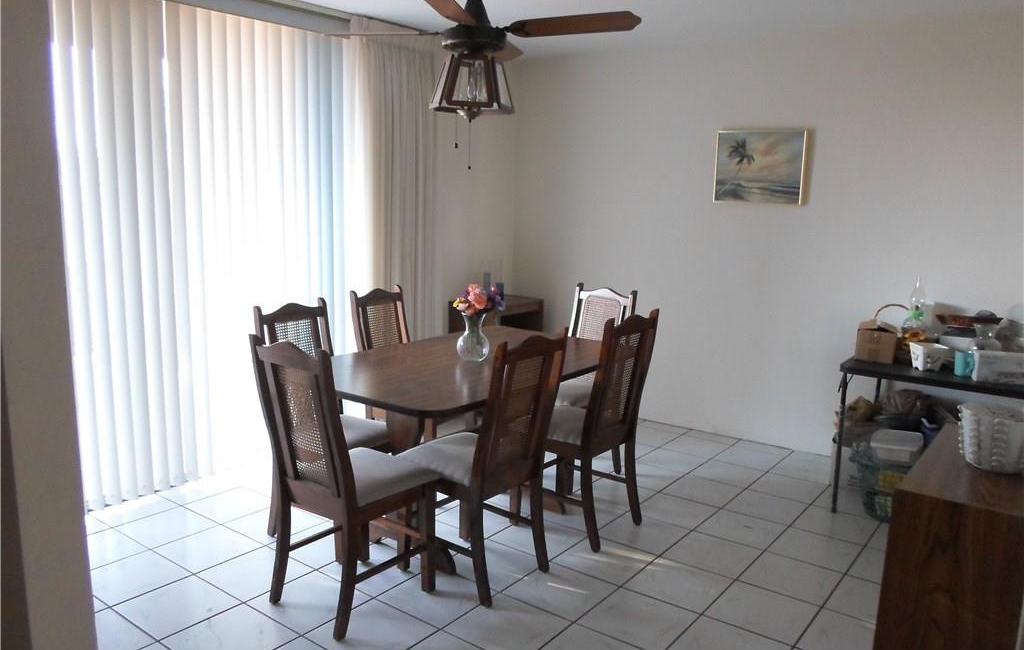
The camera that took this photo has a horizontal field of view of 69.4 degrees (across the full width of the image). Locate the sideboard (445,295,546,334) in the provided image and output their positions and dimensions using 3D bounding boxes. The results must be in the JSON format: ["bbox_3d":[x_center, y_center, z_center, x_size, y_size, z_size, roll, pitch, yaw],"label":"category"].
[{"bbox_3d":[-0.089,0.200,5.287,0.400,0.748,0.574,8,12,37],"label":"sideboard"}]

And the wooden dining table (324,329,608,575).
[{"bbox_3d":[-0.182,0.518,3.291,0.961,0.758,1.545,8,12,37],"label":"wooden dining table"}]

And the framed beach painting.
[{"bbox_3d":[1.445,-0.927,4.328,0.535,0.436,0.029,8,12,37],"label":"framed beach painting"}]

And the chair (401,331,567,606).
[{"bbox_3d":[-0.116,0.482,2.812,0.512,0.987,0.417,8,12,37],"label":"chair"}]

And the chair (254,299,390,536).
[{"bbox_3d":[-0.763,0.416,3.116,0.512,0.987,0.417,7,11,33],"label":"chair"}]

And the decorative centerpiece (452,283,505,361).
[{"bbox_3d":[-0.145,-0.006,3.182,0.216,0.318,0.190,1,9,-3],"label":"decorative centerpiece"}]

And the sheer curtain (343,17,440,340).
[{"bbox_3d":[-0.723,-0.564,4.531,0.112,2.444,0.754,8,12,37],"label":"sheer curtain"}]

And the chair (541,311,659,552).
[{"bbox_3d":[0.315,0.418,3.265,0.512,0.987,0.417,9,12,38],"label":"chair"}]

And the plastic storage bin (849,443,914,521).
[{"bbox_3d":[1.808,0.755,3.522,0.361,0.279,0.328,8,12,37],"label":"plastic storage bin"}]

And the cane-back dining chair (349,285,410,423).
[{"bbox_3d":[-0.494,0.325,3.724,0.512,0.987,0.417,6,11,29],"label":"cane-back dining chair"}]

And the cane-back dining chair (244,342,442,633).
[{"bbox_3d":[-0.580,0.506,2.585,0.417,0.987,0.512,8,12,36],"label":"cane-back dining chair"}]

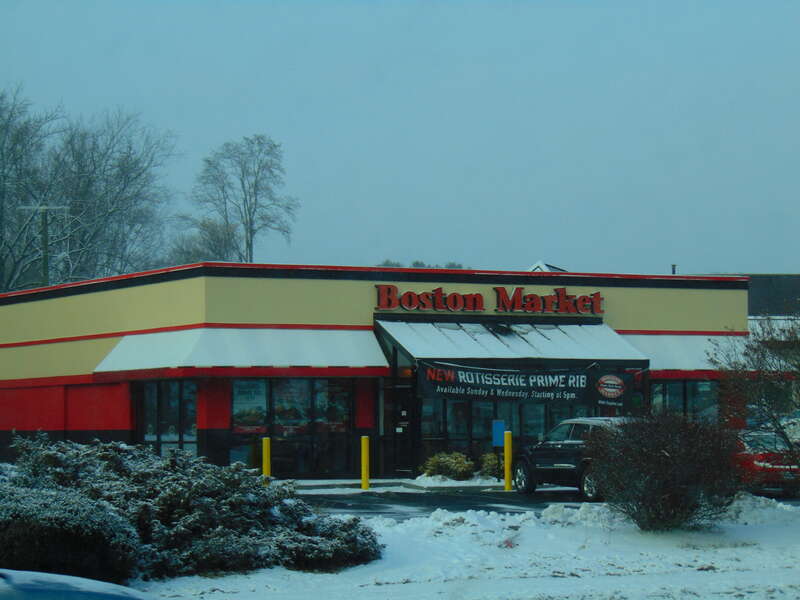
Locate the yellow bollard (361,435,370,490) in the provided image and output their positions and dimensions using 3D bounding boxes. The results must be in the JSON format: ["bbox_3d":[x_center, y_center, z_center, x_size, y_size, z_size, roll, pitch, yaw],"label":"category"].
[{"bbox_3d":[-0.792,3.768,57.800,0.170,1.240,0.170,1,-3,-27],"label":"yellow bollard"}]

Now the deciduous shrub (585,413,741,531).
[{"bbox_3d":[3.418,2.233,32.500,1.970,1.523,1.855,-1,-3,6],"label":"deciduous shrub"}]

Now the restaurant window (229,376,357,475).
[{"bbox_3d":[-2.454,2.972,57.992,3.301,2.343,0.120,1,-4,-28],"label":"restaurant window"}]

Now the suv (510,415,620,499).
[{"bbox_3d":[4.223,3.393,54.451,1.870,1.740,4.700,1,-3,-29],"label":"suv"}]

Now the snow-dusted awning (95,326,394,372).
[{"bbox_3d":[-3.839,1.327,59.672,5.180,1.110,5.700,1,-4,-28],"label":"snow-dusted awning"}]

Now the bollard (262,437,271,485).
[{"bbox_3d":[-2.899,3.540,54.200,0.170,1.118,0.170,1,-4,-28],"label":"bollard"}]

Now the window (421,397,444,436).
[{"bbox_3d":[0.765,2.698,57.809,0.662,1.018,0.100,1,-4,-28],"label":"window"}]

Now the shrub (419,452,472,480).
[{"bbox_3d":[1.089,3.816,57.200,1.176,0.665,1.050,1,-4,-28],"label":"shrub"}]

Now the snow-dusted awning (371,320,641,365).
[{"bbox_3d":[2.900,1.115,63.566,6.750,1.170,2.250,1,-3,-27],"label":"snow-dusted awning"}]

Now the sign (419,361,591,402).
[{"bbox_3d":[2.631,1.954,58.425,5.064,0.982,0.080,1,-4,-28],"label":"sign"}]

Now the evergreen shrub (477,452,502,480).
[{"bbox_3d":[2.212,4.052,61.000,0.660,0.660,0.640,0,-3,0],"label":"evergreen shrub"}]

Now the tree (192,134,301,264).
[{"bbox_3d":[-7.351,-0.118,118.000,5.011,15.412,5.011,0,-3,-4],"label":"tree"}]

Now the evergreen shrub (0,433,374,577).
[{"bbox_3d":[-2.124,2.023,25.300,3.700,1.360,2.700,0,-3,0],"label":"evergreen shrub"}]

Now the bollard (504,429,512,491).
[{"bbox_3d":[2.443,3.632,56.200,0.170,1.330,0.170,0,-3,0],"label":"bollard"}]

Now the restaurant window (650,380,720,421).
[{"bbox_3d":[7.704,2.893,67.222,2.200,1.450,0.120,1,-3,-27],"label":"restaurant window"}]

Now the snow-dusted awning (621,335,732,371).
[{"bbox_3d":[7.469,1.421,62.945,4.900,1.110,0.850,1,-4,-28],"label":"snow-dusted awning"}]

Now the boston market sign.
[{"bbox_3d":[2.398,-0.005,64.517,6.800,0.640,0.180,1,-3,-27],"label":"boston market sign"}]

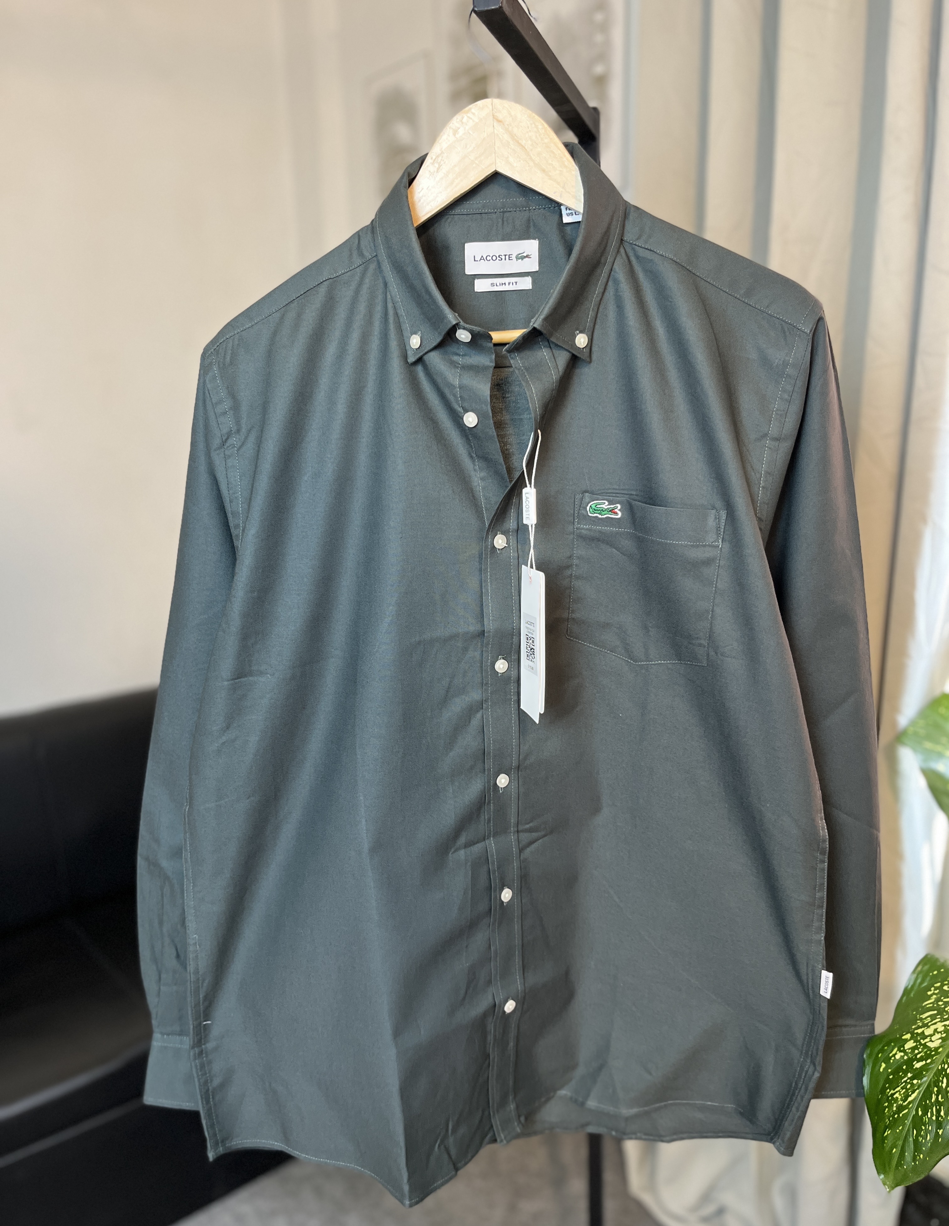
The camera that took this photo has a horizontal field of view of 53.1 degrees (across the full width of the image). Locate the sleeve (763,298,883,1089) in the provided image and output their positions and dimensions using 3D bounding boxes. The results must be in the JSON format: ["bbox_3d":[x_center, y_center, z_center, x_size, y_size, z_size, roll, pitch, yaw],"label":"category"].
[{"bbox_3d":[0.281,0.095,0.815,0.115,0.670,0.100,-5,11,7],"label":"sleeve"}]

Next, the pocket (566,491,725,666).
[{"bbox_3d":[0.136,-0.028,0.763,0.120,0.130,0.020,5,10,2],"label":"pocket"}]

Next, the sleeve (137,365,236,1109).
[{"bbox_3d":[-0.240,0.117,0.842,0.115,0.670,0.100,7,11,7],"label":"sleeve"}]

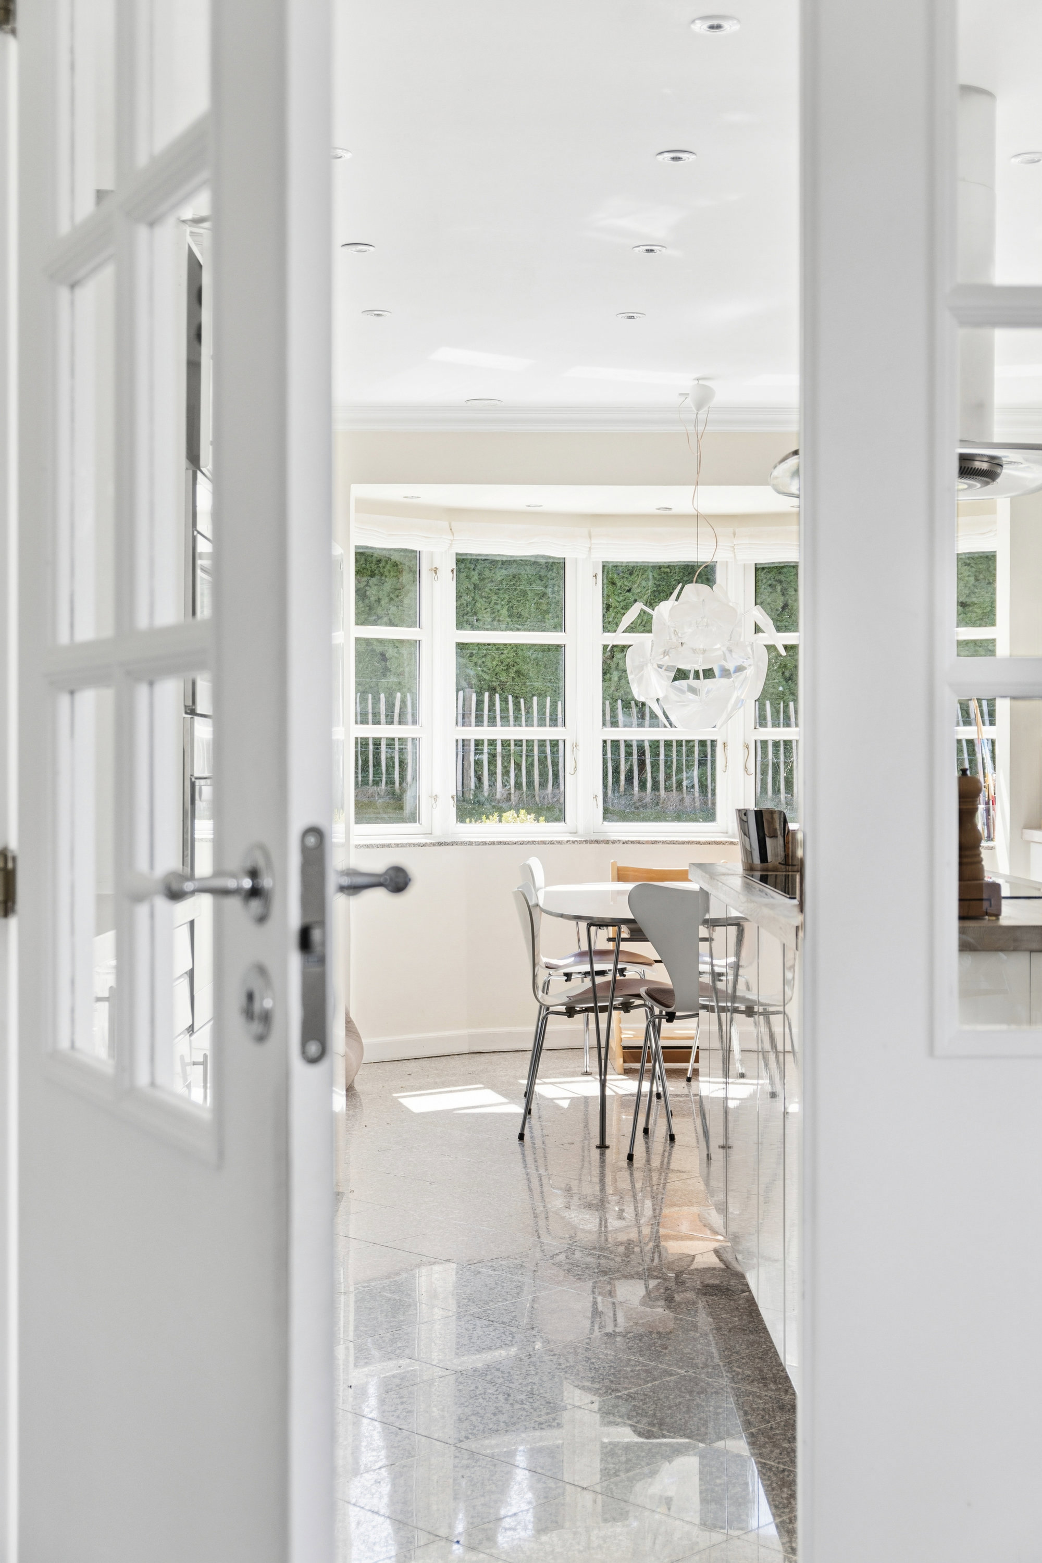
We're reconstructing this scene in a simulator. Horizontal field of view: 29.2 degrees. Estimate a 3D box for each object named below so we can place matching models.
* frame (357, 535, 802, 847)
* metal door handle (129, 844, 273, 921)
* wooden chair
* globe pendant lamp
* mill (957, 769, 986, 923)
[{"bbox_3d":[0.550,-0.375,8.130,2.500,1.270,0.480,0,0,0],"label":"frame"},{"bbox_3d":[-0.231,0.071,1.370,0.068,0.054,0.145,0,0,-27],"label":"metal door handle"},{"bbox_3d":[0.595,0.720,7.880,0.460,0.790,0.490,0,0,0],"label":"wooden chair"},{"bbox_3d":[0.603,-0.777,6.870,0.610,1.205,0.610,0,0,0],"label":"globe pendant lamp"},{"bbox_3d":[0.745,0.105,3.360,0.070,0.247,0.070,0,0,0],"label":"mill"}]

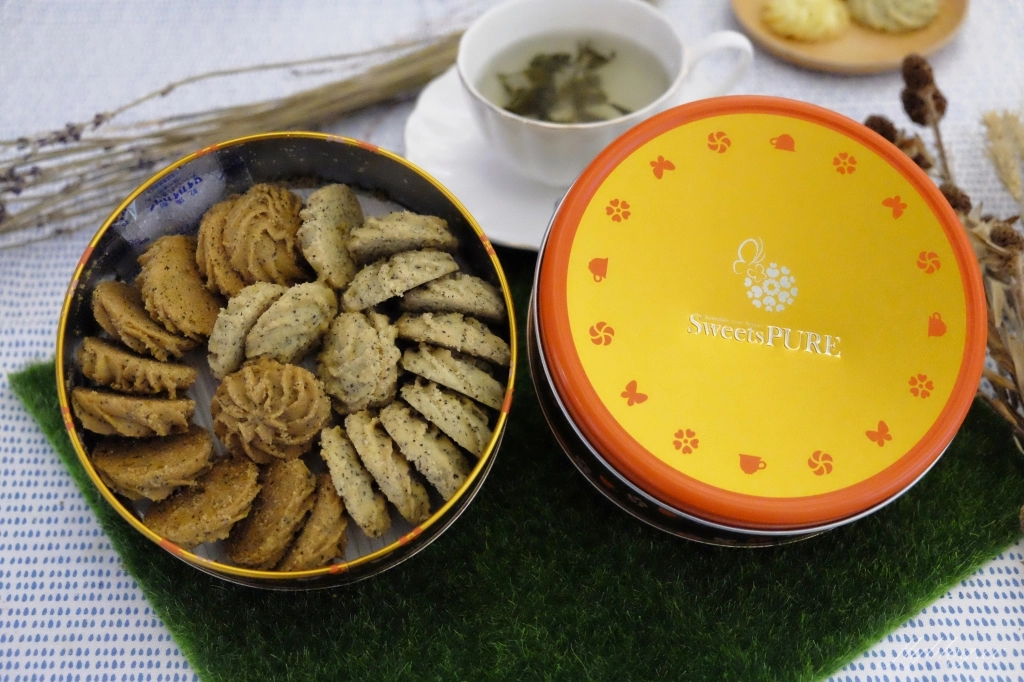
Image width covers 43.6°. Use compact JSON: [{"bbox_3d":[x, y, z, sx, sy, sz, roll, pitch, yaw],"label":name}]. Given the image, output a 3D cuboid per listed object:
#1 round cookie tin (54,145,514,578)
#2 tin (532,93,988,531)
[{"bbox_3d":[-0.089,0.008,0.529,0.184,0.054,0.184,0,75,-4],"label":"round cookie tin"},{"bbox_3d":[0.086,-0.008,0.464,0.160,0.053,0.160,1,73,-3],"label":"tin"}]

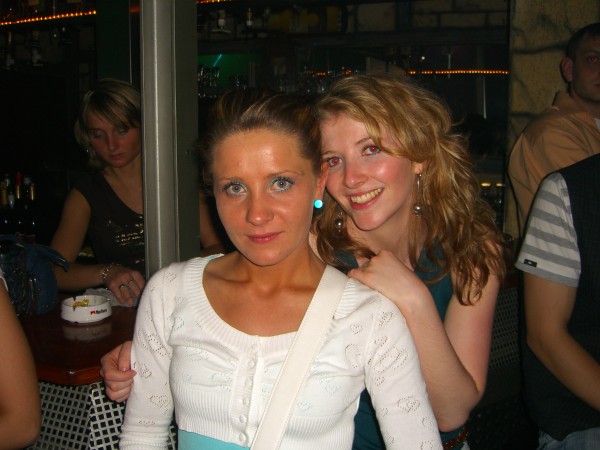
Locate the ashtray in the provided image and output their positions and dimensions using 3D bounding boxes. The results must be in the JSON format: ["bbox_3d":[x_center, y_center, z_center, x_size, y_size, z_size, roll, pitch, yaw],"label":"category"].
[{"bbox_3d":[-0.544,0.214,1.680,0.123,0.040,0.123,1,8,0],"label":"ashtray"}]

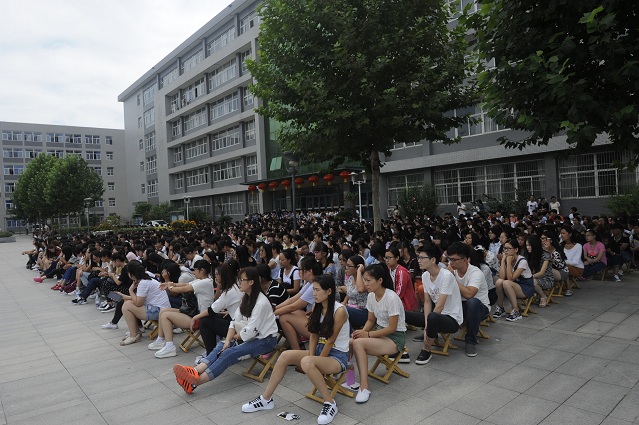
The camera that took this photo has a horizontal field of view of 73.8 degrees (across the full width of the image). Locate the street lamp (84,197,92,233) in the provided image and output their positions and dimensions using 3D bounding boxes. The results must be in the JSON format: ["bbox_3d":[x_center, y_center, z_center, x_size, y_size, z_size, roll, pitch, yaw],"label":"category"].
[{"bbox_3d":[-16.517,0.659,30.501,0.560,3.440,0.560,-3,0,-40],"label":"street lamp"}]

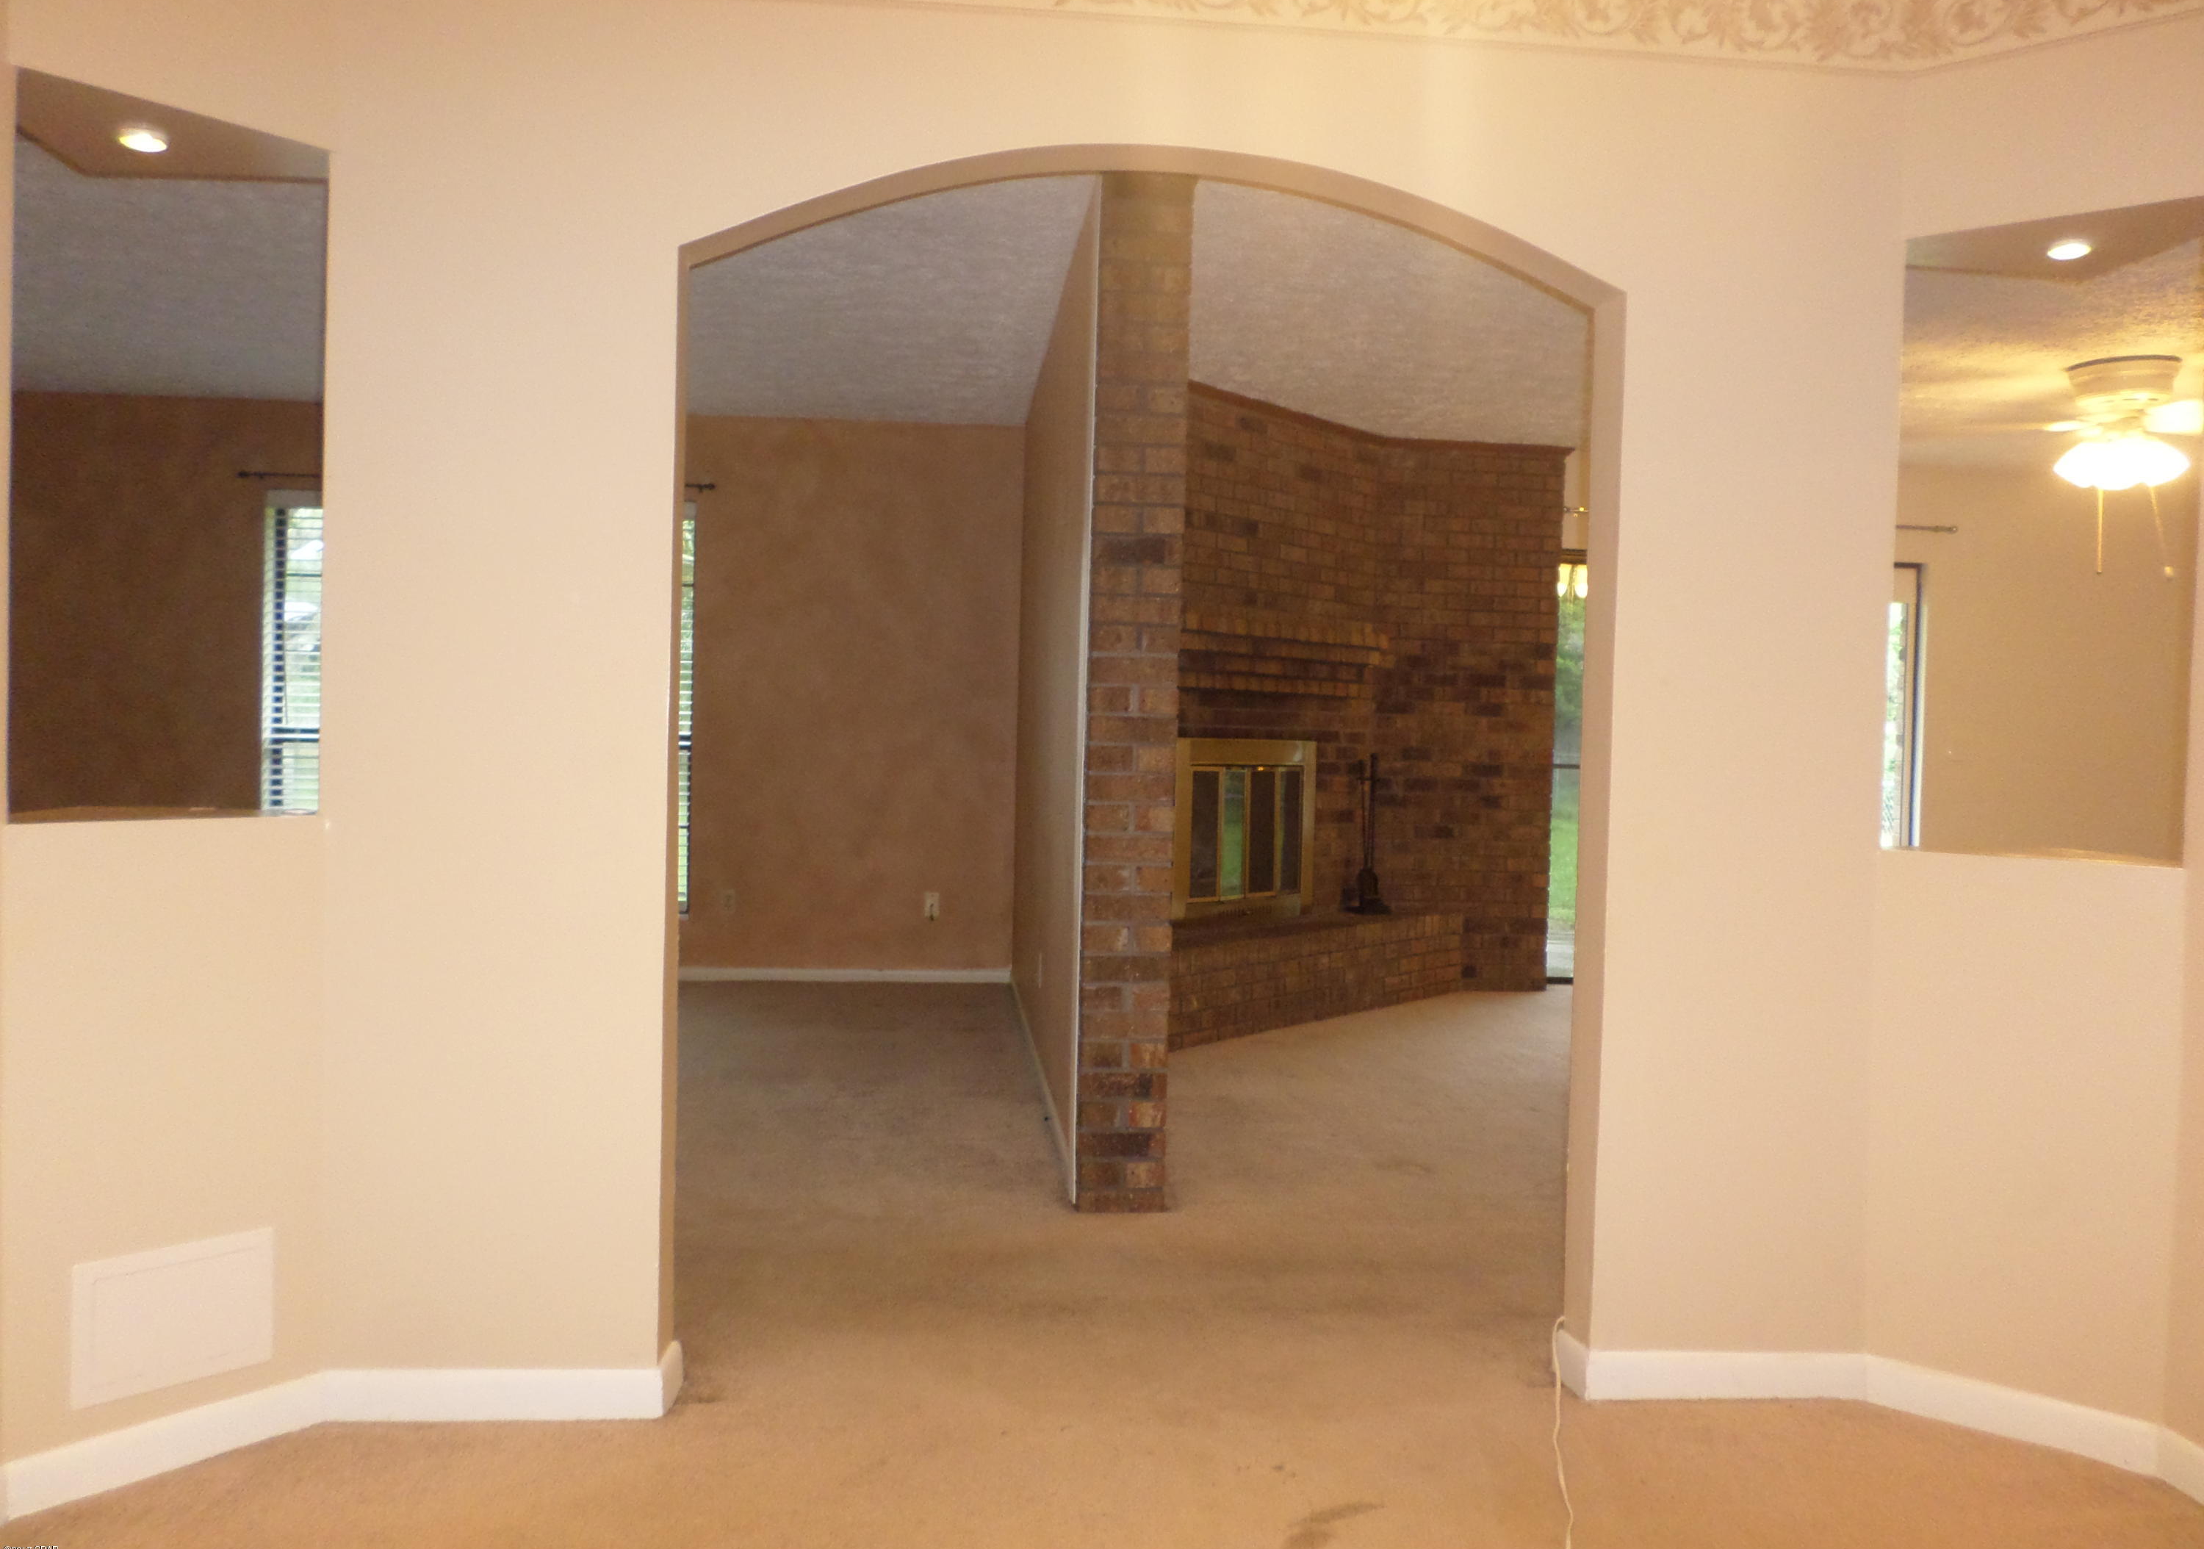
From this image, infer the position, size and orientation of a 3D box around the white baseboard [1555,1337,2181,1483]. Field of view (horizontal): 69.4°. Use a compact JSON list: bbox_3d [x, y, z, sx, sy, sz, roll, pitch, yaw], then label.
[{"bbox_3d":[1.235,1.034,2.602,0.828,0.087,0.300,1,2,-2],"label":"white baseboard"}]

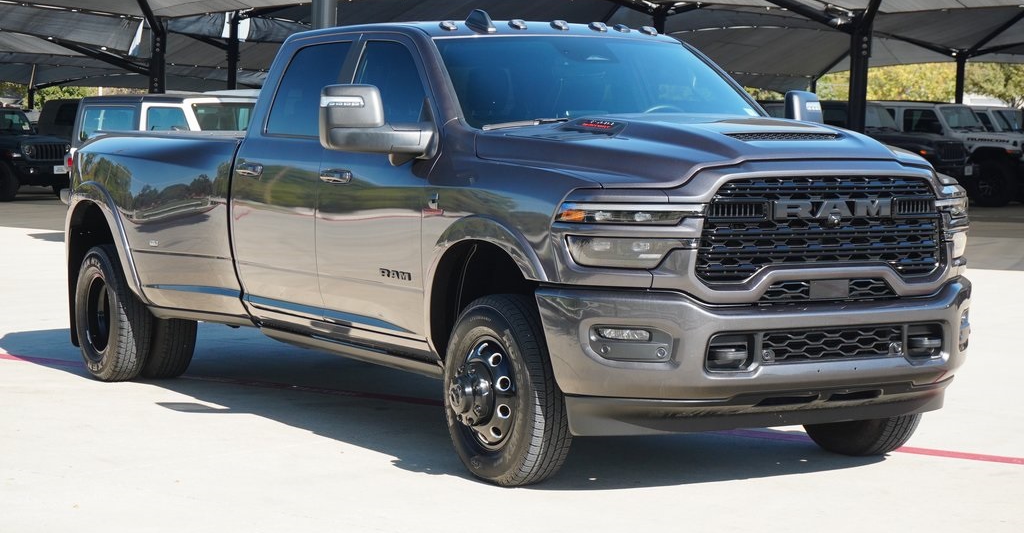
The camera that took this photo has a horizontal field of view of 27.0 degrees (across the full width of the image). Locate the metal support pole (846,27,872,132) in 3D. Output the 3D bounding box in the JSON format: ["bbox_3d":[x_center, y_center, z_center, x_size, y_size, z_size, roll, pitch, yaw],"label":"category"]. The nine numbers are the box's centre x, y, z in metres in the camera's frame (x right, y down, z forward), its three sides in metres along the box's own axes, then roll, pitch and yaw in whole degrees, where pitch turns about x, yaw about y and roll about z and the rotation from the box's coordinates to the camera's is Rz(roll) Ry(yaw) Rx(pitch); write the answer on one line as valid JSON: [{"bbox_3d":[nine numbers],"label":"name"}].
[{"bbox_3d":[5.348,-2.164,33.098,0.290,3.172,0.290,2,4,0],"label":"metal support pole"}]

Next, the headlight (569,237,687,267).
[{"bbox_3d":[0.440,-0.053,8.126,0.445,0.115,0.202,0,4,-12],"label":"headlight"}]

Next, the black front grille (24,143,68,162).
[{"bbox_3d":[-9.228,-2.262,42.300,0.140,0.400,1.200,4,5,38],"label":"black front grille"}]

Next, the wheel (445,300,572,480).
[{"bbox_3d":[-0.064,0.502,8.721,0.345,0.790,0.795,-2,4,-29],"label":"wheel"}]

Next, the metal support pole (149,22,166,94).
[{"bbox_3d":[-6.160,-2.585,37.105,0.270,3.380,0.270,0,4,0],"label":"metal support pole"}]

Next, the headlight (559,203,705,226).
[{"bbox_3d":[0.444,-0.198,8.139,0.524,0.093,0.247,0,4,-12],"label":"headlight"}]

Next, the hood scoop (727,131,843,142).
[{"bbox_3d":[1.107,-0.531,8.680,0.580,0.060,0.140,-2,4,-30],"label":"hood scoop"}]

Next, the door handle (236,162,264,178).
[{"bbox_3d":[-1.332,-0.491,10.829,0.060,0.062,0.255,-2,4,-29],"label":"door handle"}]

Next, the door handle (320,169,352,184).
[{"bbox_3d":[-0.817,-0.420,9.911,0.060,0.062,0.255,-2,4,-29],"label":"door handle"}]

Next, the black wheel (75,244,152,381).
[{"bbox_3d":[-2.333,0.275,12.489,0.250,0.790,0.800,-2,4,-30],"label":"black wheel"}]

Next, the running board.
[{"bbox_3d":[-0.738,0.396,9.978,0.140,0.090,1.980,-2,4,-29],"label":"running board"}]

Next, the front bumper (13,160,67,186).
[{"bbox_3d":[-9.089,-1.846,42.300,0.500,0.460,1.720,4,5,42],"label":"front bumper"}]

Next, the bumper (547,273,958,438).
[{"bbox_3d":[1.143,0.349,8.661,2.070,0.570,0.610,-2,4,-30],"label":"bumper"}]

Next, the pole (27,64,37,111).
[{"bbox_3d":[-18.047,-5.582,80.120,0.280,3.860,0.280,0,4,0],"label":"pole"}]

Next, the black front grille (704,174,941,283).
[{"bbox_3d":[1.256,-0.153,8.439,1.220,0.420,0.140,-2,4,-30],"label":"black front grille"}]

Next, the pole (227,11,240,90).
[{"bbox_3d":[-6.035,-3.471,46.125,0.200,4.030,0.200,0,4,0],"label":"pole"}]

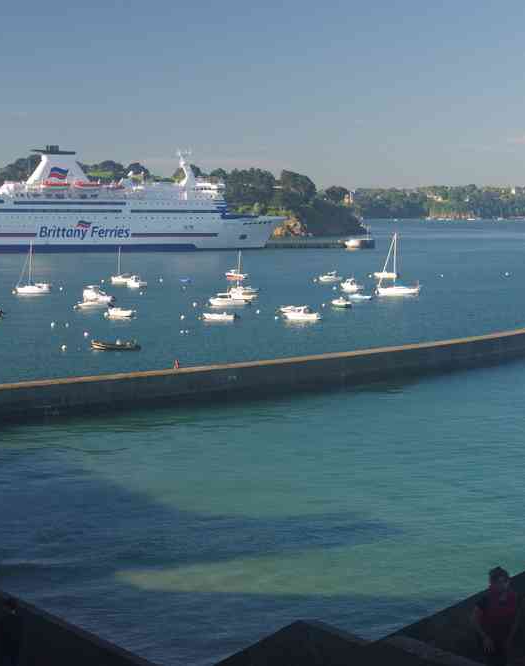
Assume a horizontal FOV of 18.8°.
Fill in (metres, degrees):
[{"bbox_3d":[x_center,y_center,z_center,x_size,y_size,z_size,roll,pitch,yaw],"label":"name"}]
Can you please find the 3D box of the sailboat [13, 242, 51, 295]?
[{"bbox_3d":[-44.180,-12.500,305.890,6.600,10.310,2.400,1,5,8],"label":"sailboat"}]

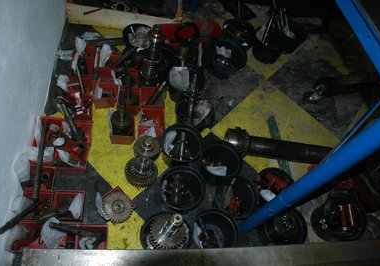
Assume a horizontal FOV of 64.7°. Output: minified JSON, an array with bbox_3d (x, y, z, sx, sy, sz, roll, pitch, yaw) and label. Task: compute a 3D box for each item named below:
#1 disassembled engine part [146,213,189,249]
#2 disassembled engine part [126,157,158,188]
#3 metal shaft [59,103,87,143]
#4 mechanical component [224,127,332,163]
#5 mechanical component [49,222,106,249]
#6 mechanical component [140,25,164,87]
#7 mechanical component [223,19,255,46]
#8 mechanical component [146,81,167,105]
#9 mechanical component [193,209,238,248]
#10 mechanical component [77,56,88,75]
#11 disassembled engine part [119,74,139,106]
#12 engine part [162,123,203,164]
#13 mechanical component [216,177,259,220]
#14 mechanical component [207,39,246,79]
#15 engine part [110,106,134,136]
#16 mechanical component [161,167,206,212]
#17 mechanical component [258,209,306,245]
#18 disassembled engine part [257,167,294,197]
[{"bbox_3d":[-0.118,0.573,1.729,0.220,0.380,0.220,6,59,-10],"label":"disassembled engine part"},{"bbox_3d":[-0.228,0.184,1.442,0.163,0.090,0.163,7,57,-10],"label":"disassembled engine part"},{"bbox_3d":[-0.815,-0.069,2.081,0.120,0.426,0.120,0,60,1],"label":"metal shaft"},{"bbox_3d":[0.787,0.128,2.411,0.983,0.190,0.190,10,59,-4],"label":"mechanical component"},{"bbox_3d":[-0.685,0.606,1.825,0.360,0.120,0.120,24,56,-24],"label":"mechanical component"},{"bbox_3d":[-0.305,-0.569,2.391,0.170,0.580,0.170,6,59,-11],"label":"mechanical component"},{"bbox_3d":[0.461,-0.960,2.953,0.300,0.220,0.300,4,60,-8],"label":"mechanical component"},{"bbox_3d":[-0.184,-0.226,1.682,0.028,0.152,0.028,33,9,-41],"label":"mechanical component"},{"bbox_3d":[0.094,0.449,1.312,0.200,0.163,0.200,7,57,-10],"label":"mechanical component"},{"bbox_3d":[-0.603,-0.378,1.675,0.066,0.103,0.066,7,57,-10],"label":"mechanical component"},{"bbox_3d":[-0.321,-0.236,1.595,0.110,0.207,0.110,7,57,-10],"label":"disassembled engine part"},{"bbox_3d":[-0.049,0.089,1.503,0.207,0.163,0.207,7,57,-10],"label":"engine part"},{"bbox_3d":[0.293,0.489,2.078,0.285,0.250,0.285,4,60,-8],"label":"mechanical component"},{"bbox_3d":[0.207,-0.449,1.919,0.269,0.145,0.269,7,57,-10],"label":"mechanical component"},{"bbox_3d":[-0.321,-0.057,1.444,0.104,0.279,0.104,7,57,-12],"label":"engine part"},{"bbox_3d":[-0.045,0.284,1.381,0.210,0.163,0.210,7,57,-10],"label":"mechanical component"},{"bbox_3d":[0.404,0.453,1.395,0.204,0.152,0.204,7,57,-10],"label":"mechanical component"},{"bbox_3d":[0.391,0.286,1.497,0.193,0.152,0.193,7,57,-10],"label":"disassembled engine part"}]

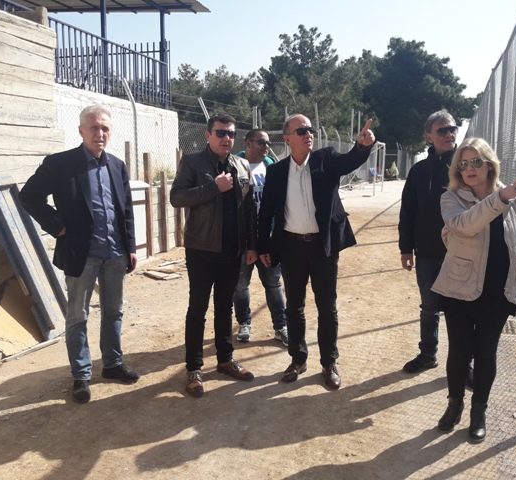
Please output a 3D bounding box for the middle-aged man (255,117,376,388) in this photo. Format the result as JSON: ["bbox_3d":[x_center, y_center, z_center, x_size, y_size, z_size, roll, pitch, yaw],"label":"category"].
[{"bbox_3d":[0.380,0.082,3.378,0.760,1.756,0.450,-1,9,-5],"label":"middle-aged man"}]

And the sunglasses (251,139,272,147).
[{"bbox_3d":[0.031,-0.748,3.991,0.145,0.045,0.140,-7,12,-37],"label":"sunglasses"}]

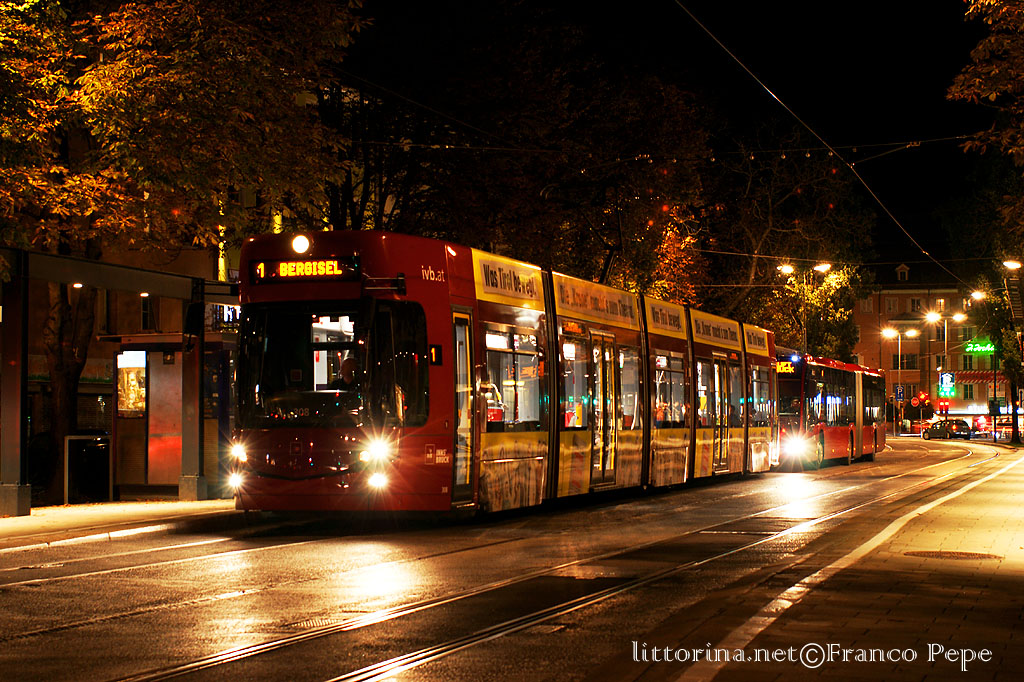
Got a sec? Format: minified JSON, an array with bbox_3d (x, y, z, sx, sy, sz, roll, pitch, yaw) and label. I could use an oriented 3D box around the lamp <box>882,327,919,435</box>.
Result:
[{"bbox_3d":[32.586,3.549,160.186,2.500,8.900,0.450,0,-2,6],"label":"lamp"}]

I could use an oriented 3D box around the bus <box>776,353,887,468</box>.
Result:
[{"bbox_3d":[9.000,2.188,57.790,2.550,3.080,17.940,-1,-3,18],"label":"bus"}]

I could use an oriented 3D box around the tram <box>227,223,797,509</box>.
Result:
[{"bbox_3d":[1.663,1.031,34.509,2.400,3.450,27.600,-1,-2,17],"label":"tram"}]

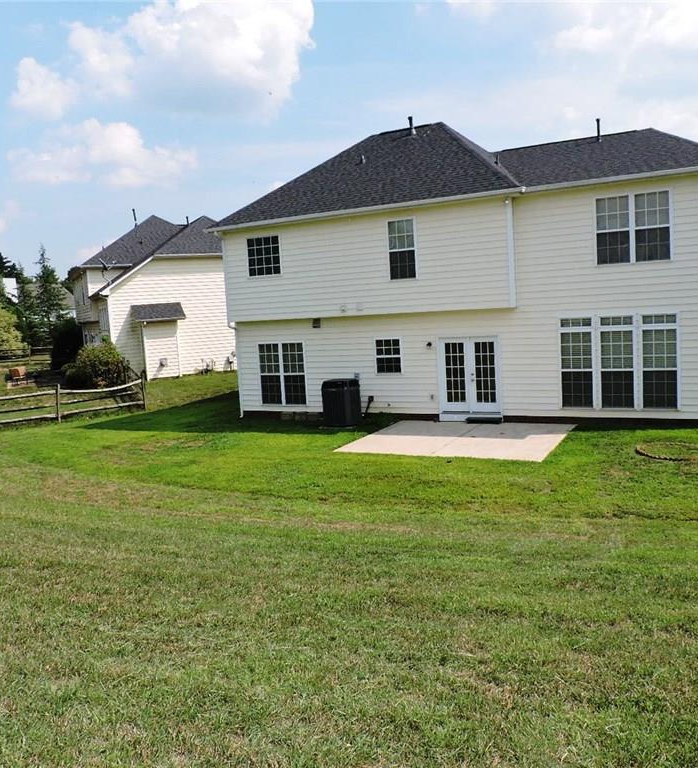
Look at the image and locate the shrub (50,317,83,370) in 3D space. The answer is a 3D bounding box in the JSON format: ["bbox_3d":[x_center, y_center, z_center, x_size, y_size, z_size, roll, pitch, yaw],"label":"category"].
[{"bbox_3d":[-16.313,-2.339,41.000,2.050,3.100,2.100,-5,6,-21],"label":"shrub"}]

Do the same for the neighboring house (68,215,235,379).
[{"bbox_3d":[-9.961,-5.640,41.432,10.800,9.700,13.000,-6,6,-26],"label":"neighboring house"}]

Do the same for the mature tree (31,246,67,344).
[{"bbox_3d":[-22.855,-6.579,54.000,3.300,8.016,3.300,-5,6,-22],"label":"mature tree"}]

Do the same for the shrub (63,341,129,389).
[{"bbox_3d":[-11.131,-0.860,31.300,2.850,2.104,2.500,-5,6,-19],"label":"shrub"}]

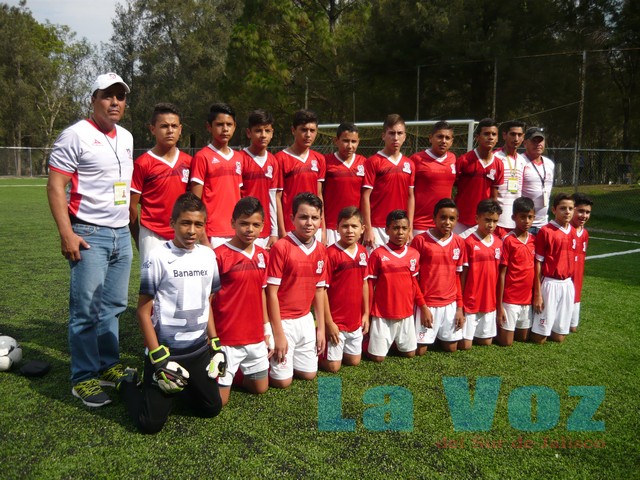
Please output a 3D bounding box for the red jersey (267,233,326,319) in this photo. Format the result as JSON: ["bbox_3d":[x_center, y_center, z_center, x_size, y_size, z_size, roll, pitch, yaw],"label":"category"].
[{"bbox_3d":[-0.137,0.207,3.557,0.390,0.520,0.240,-5,9,-32],"label":"red jersey"}]

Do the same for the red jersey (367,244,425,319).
[{"bbox_3d":[0.499,0.277,4.036,0.400,0.500,0.250,-2,9,-17],"label":"red jersey"}]

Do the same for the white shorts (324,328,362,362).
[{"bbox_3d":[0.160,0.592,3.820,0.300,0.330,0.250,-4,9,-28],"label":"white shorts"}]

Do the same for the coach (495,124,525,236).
[{"bbox_3d":[1.647,-0.211,5.246,0.470,1.624,0.290,-2,9,-15],"label":"coach"}]

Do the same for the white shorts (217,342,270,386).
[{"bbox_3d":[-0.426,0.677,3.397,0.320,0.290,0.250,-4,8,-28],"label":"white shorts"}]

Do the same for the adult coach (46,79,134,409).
[{"bbox_3d":[-1.239,0.008,3.309,0.360,1.710,0.520,7,10,43],"label":"adult coach"}]

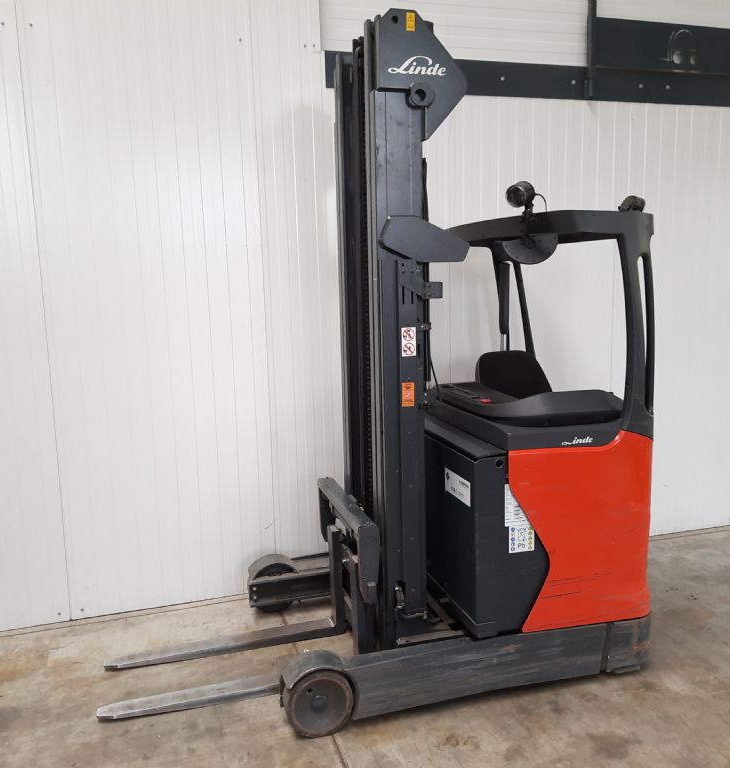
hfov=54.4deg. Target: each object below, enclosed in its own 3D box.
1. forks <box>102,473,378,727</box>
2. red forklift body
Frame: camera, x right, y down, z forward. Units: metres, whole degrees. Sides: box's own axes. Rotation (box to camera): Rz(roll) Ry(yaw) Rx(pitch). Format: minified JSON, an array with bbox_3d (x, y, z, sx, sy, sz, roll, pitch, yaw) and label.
[{"bbox_3d":[-0.632,0.985,3.371,1.230,0.779,0.766,-4,9,-16],"label":"forks"},{"bbox_3d":[0.808,0.565,3.737,0.785,0.876,1.250,-4,9,-16],"label":"red forklift body"}]

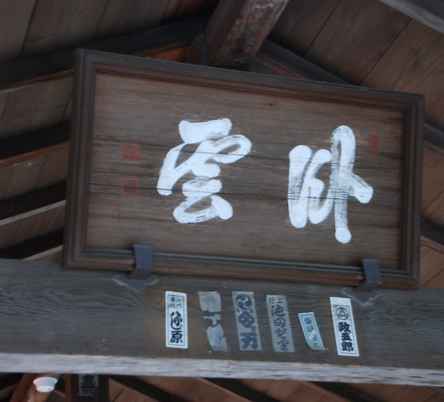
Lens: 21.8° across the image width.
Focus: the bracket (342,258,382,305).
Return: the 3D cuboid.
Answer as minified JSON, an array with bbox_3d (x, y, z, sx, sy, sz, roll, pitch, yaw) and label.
[{"bbox_3d":[0.382,0.214,3.044,0.119,0.107,0.066,5,-28,-21],"label":"bracket"}]

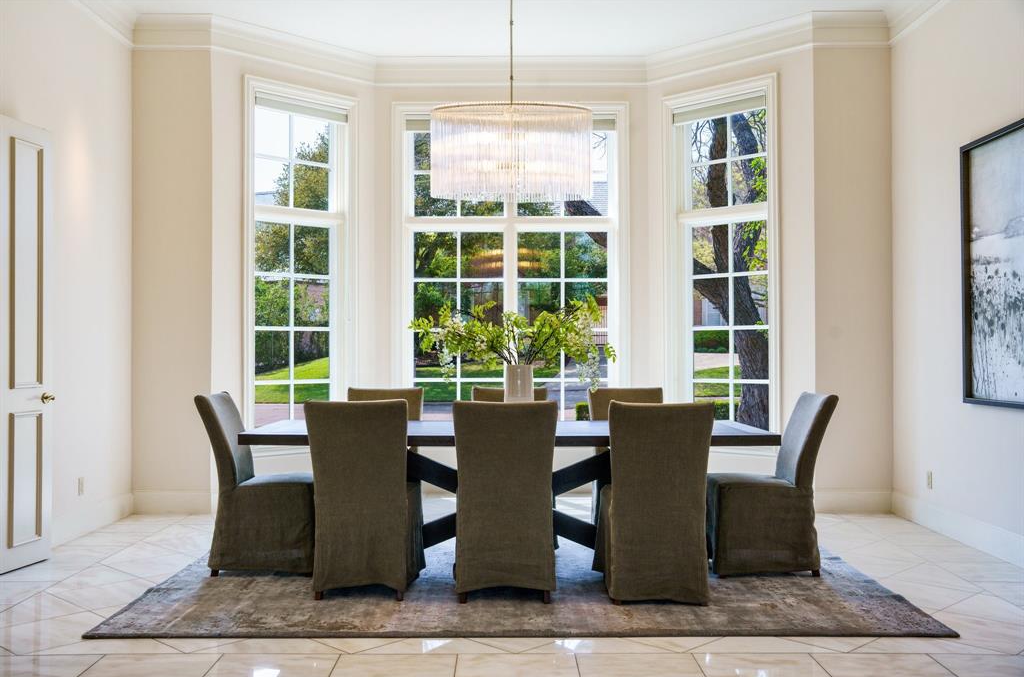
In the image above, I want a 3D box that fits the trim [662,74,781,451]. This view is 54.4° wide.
[{"bbox_3d":[1.645,-0.558,7.878,1.030,2.870,0.130,-1,-1,42],"label":"trim"}]

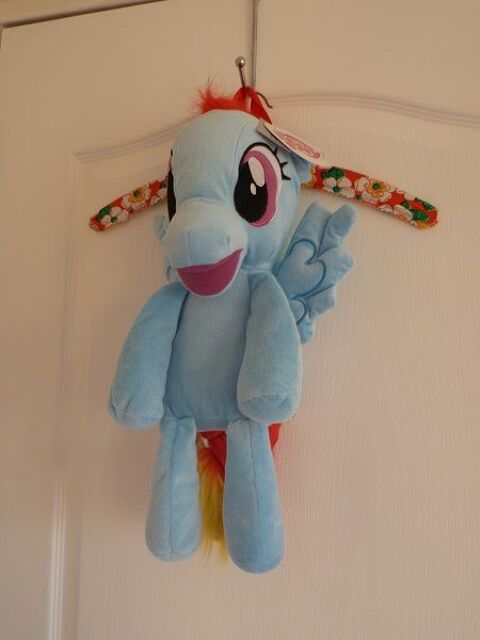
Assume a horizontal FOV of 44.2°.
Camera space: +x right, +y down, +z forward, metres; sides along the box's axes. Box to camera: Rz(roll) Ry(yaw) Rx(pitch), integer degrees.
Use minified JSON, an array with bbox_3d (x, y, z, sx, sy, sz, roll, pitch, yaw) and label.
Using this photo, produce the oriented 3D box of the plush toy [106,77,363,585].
[{"bbox_3d":[-0.020,-0.012,0.558,0.250,0.465,0.175,-1,-7,16],"label":"plush toy"}]

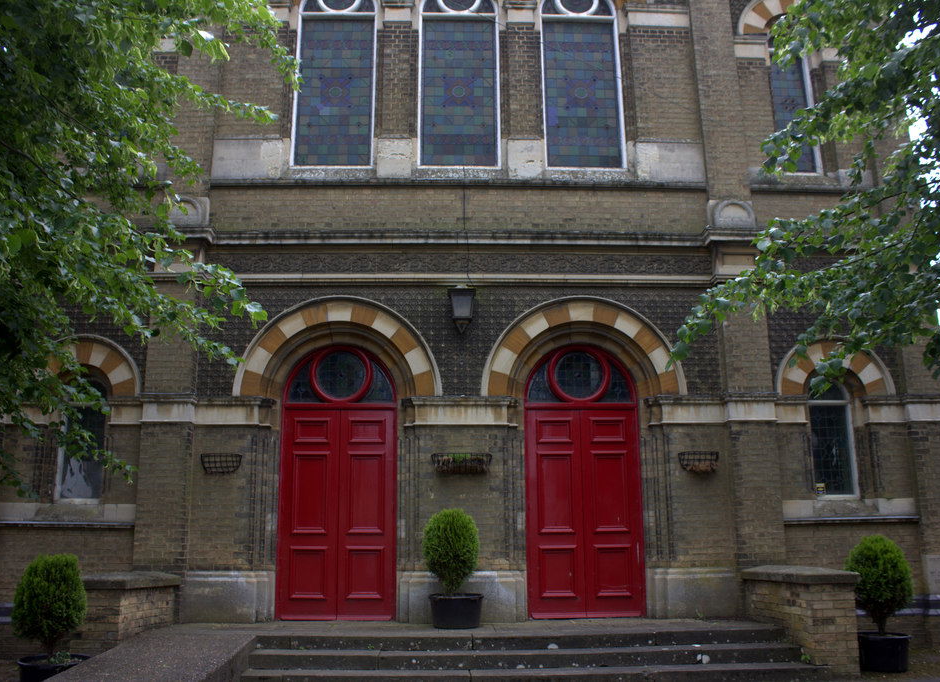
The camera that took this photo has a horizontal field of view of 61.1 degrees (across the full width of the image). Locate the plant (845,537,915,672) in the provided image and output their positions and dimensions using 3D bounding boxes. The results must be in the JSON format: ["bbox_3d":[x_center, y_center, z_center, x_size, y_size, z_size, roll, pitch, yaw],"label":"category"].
[{"bbox_3d":[4.417,2.801,8.592,0.690,1.362,0.690,0,-12,-2],"label":"plant"}]

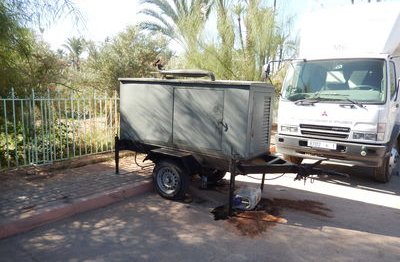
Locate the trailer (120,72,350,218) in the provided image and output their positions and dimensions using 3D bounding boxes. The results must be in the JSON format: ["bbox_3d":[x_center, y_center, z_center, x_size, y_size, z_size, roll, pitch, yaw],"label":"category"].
[{"bbox_3d":[0.351,0.050,4.557,3.621,2.022,1.252,7,10,33],"label":"trailer"}]

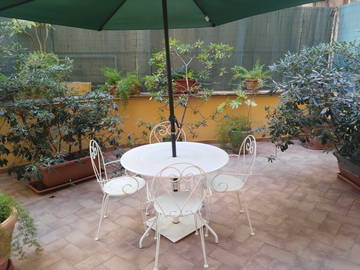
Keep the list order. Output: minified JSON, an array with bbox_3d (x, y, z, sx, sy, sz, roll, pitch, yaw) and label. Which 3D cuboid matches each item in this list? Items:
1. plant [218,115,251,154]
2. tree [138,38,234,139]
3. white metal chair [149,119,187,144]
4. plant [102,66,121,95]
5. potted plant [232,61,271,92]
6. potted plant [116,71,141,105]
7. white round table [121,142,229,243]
[{"bbox_3d":[0.933,-0.032,5.077,0.594,0.660,0.500,-1,14,0],"label":"plant"},{"bbox_3d":[0.112,-0.603,4.853,1.521,1.912,1.200,-1,14,0],"label":"tree"},{"bbox_3d":[-0.107,0.342,3.247,0.510,0.890,0.540,-2,14,-3],"label":"white metal chair"},{"bbox_3d":[-1.273,-1.001,5.414,0.334,0.531,0.380,-1,14,0],"label":"plant"},{"bbox_3d":[1.387,-1.151,5.649,0.738,0.572,0.550,-1,14,0],"label":"potted plant"},{"bbox_3d":[-0.962,-0.893,5.444,0.448,0.610,0.450,-1,14,0],"label":"potted plant"},{"bbox_3d":[-0.041,0.546,2.771,0.985,0.730,0.985,-1,14,0],"label":"white round table"}]

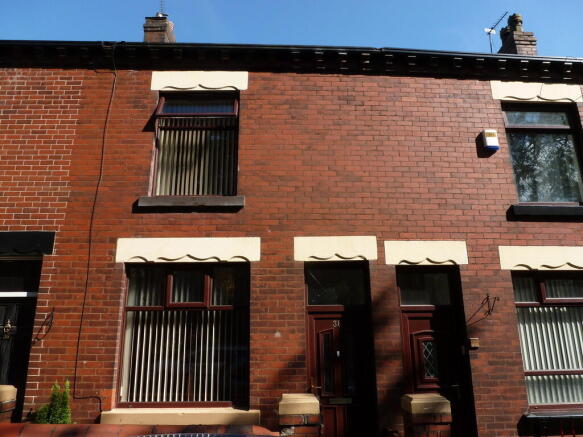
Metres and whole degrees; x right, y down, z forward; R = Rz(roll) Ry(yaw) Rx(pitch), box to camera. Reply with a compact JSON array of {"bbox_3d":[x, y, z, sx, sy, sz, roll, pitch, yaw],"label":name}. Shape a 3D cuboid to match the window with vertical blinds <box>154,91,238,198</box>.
[{"bbox_3d":[-1.387,-1.092,6.028,1.200,1.620,0.140,0,-14,-2],"label":"window with vertical blinds"}]

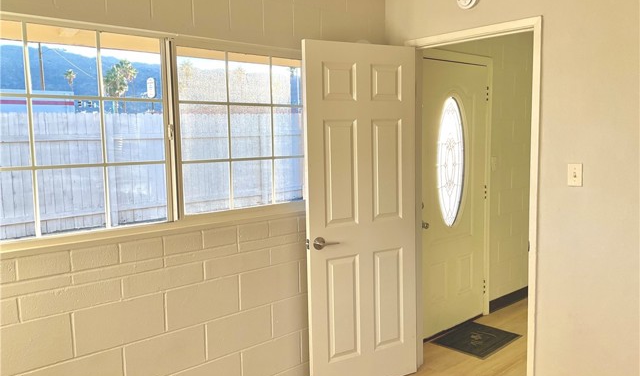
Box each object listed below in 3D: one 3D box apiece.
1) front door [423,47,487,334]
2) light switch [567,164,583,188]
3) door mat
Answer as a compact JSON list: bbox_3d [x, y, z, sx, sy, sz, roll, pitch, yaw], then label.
[{"bbox_3d":[0.996,0.077,4.091,0.914,2.030,0.050,-6,7,-42],"label":"front door"},{"bbox_3d":[1.243,-0.060,2.616,0.013,0.115,0.071,-6,7,-42],"label":"light switch"},{"bbox_3d":[1.166,1.118,3.980,0.585,0.010,0.450,-6,7,-42],"label":"door mat"}]

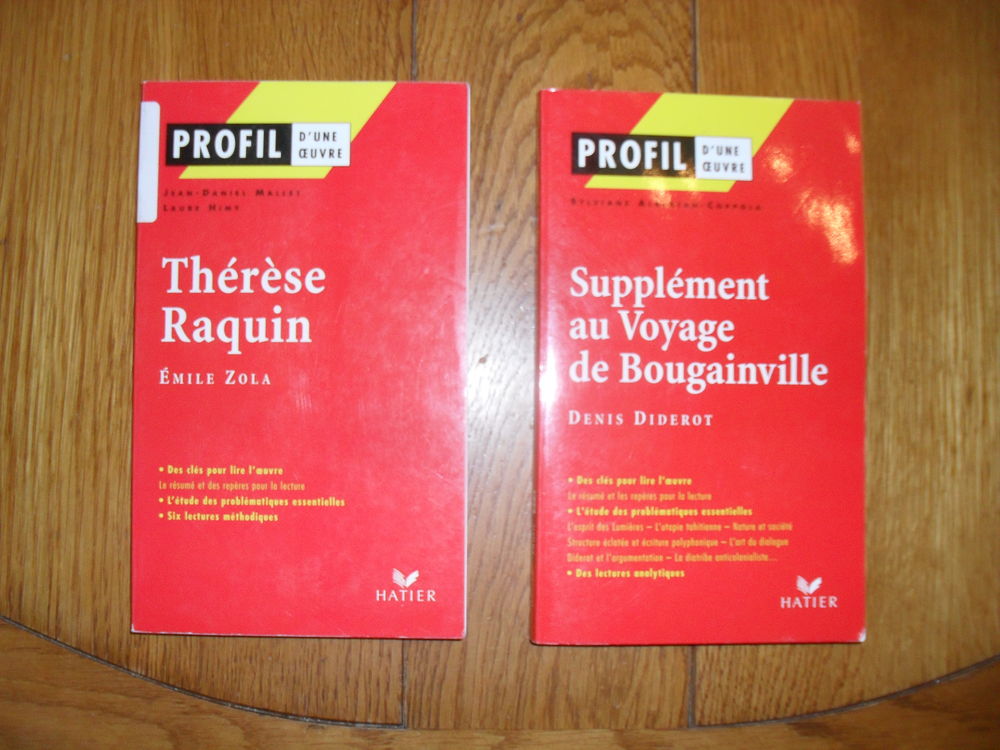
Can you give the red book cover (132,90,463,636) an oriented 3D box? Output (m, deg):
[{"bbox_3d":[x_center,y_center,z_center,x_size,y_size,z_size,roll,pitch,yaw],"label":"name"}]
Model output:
[{"bbox_3d":[-0.064,-0.006,0.332,0.108,0.009,0.179,0,88,-1],"label":"red book cover"}]

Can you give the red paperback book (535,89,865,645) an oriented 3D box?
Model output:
[{"bbox_3d":[0.066,-0.003,0.335,0.108,0.009,0.179,1,88,-1],"label":"red paperback book"}]

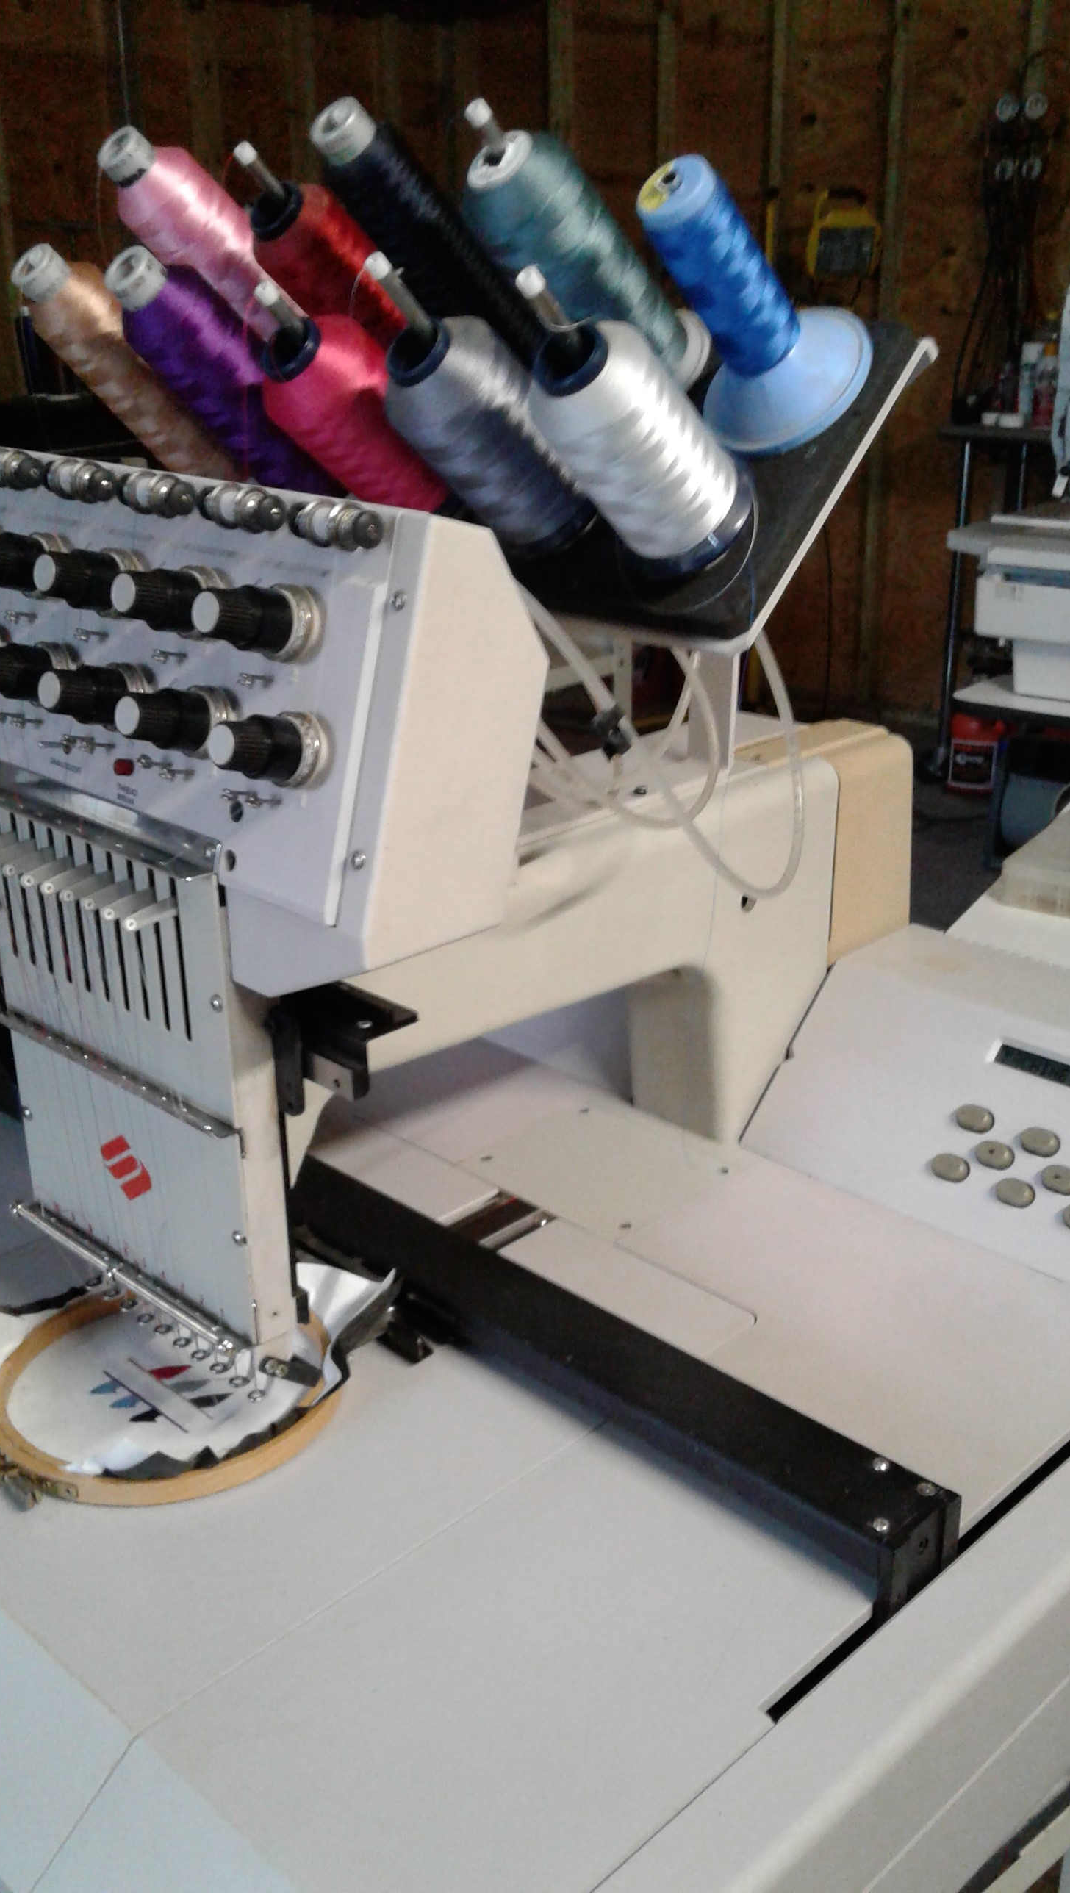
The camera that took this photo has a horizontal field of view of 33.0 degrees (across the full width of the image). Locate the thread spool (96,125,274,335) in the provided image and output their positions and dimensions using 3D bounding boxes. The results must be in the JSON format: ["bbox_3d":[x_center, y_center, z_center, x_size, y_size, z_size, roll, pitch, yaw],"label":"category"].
[{"bbox_3d":[-0.178,-0.388,1.022,0.052,0.162,0.052,18,73,41],"label":"thread spool"}]

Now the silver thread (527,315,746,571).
[{"bbox_3d":[0.044,-0.220,0.792,0.066,0.110,0.066,18,73,41],"label":"silver thread"}]

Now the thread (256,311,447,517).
[{"bbox_3d":[-0.082,-0.261,0.911,0.063,0.105,0.063,18,73,41],"label":"thread"}]

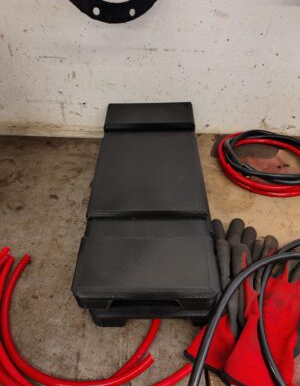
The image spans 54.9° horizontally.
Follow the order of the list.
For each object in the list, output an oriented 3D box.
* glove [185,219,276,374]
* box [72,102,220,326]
[{"bbox_3d":[0.136,0.144,0.452,0.113,0.050,0.243,16,49,13],"label":"glove"},{"bbox_3d":[-0.003,0.010,0.512,0.170,0.139,0.402,1,47,0],"label":"box"}]

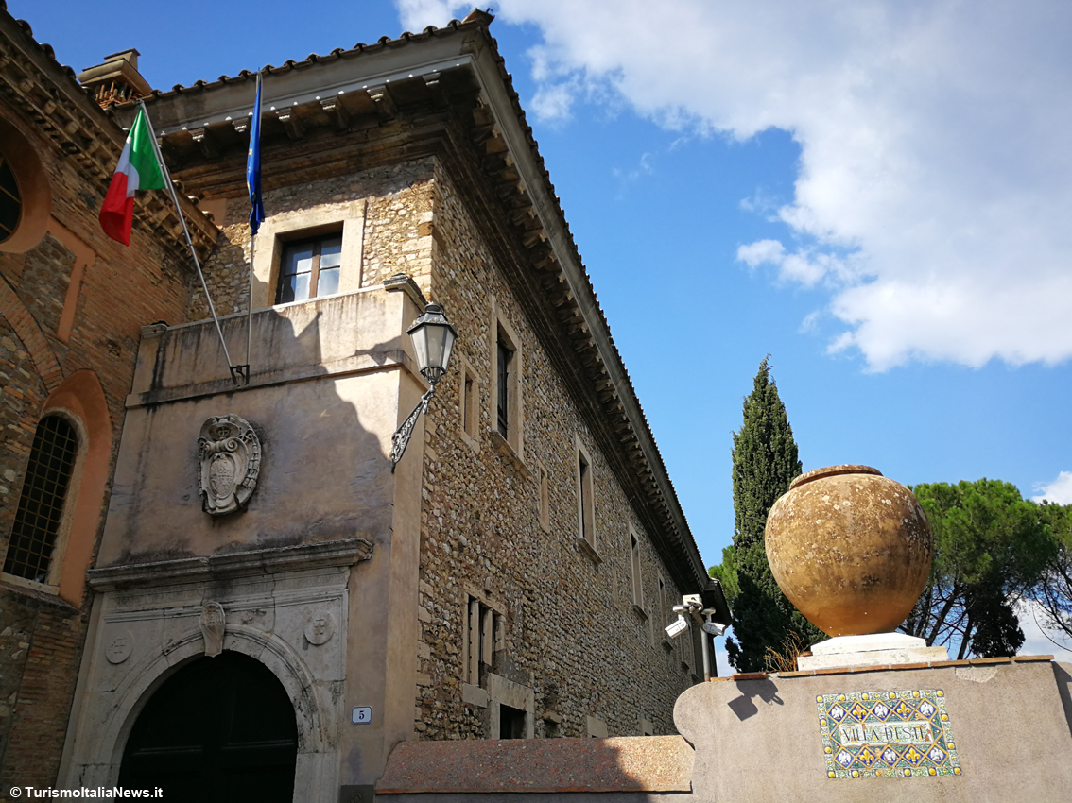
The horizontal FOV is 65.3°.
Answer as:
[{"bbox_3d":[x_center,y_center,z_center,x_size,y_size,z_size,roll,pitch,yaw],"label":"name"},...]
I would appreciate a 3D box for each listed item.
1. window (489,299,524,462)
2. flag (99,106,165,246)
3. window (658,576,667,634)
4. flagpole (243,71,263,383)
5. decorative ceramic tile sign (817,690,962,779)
[{"bbox_3d":[-0.434,-0.236,12.576,0.180,2.200,1.500,-9,-27,14],"label":"window"},{"bbox_3d":[-4.418,-2.444,9.140,0.550,1.650,0.280,-9,-27,14],"label":"flag"},{"bbox_3d":[3.997,6.465,26.275,0.180,2.000,1.400,-9,-27,14],"label":"window"},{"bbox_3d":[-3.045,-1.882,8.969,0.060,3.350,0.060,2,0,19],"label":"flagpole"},{"bbox_3d":[2.524,2.399,6.023,0.880,0.565,0.030,-9,-27,14],"label":"decorative ceramic tile sign"}]

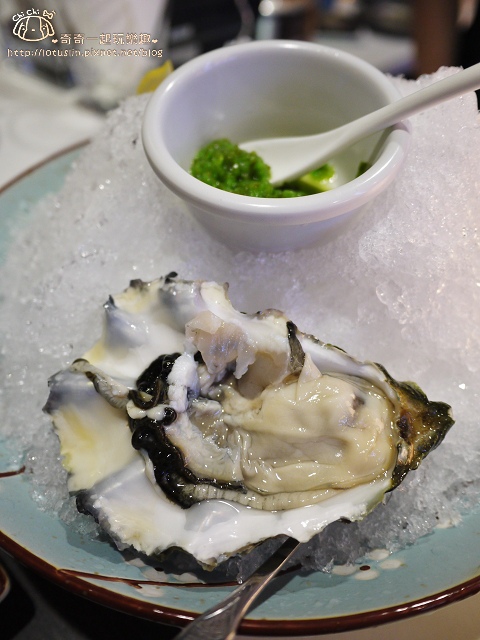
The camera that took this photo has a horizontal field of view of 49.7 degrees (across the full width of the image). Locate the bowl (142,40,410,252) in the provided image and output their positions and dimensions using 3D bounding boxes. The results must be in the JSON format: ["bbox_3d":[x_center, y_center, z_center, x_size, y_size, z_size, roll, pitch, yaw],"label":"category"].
[{"bbox_3d":[0.011,-0.051,0.173,0.080,0.041,0.080,-1,58,1],"label":"bowl"}]

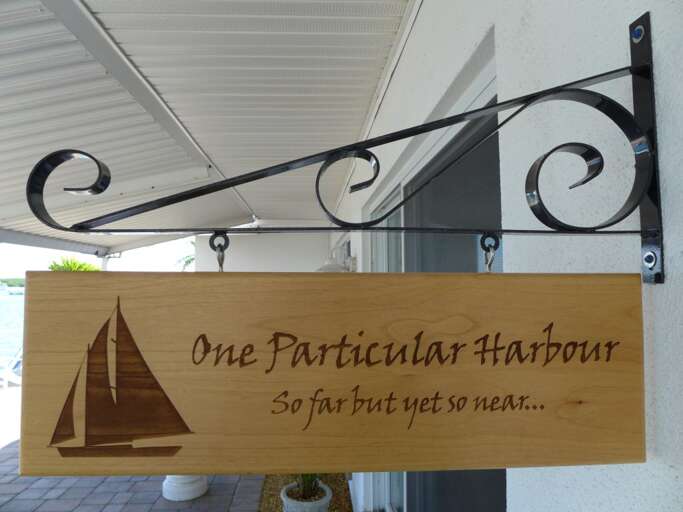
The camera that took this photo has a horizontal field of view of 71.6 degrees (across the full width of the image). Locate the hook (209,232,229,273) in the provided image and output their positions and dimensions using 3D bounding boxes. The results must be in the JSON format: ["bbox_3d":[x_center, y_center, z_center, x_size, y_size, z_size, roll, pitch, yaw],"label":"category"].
[{"bbox_3d":[-0.120,-0.003,0.462,0.019,0.039,0.013,0,-4,-3],"label":"hook"}]

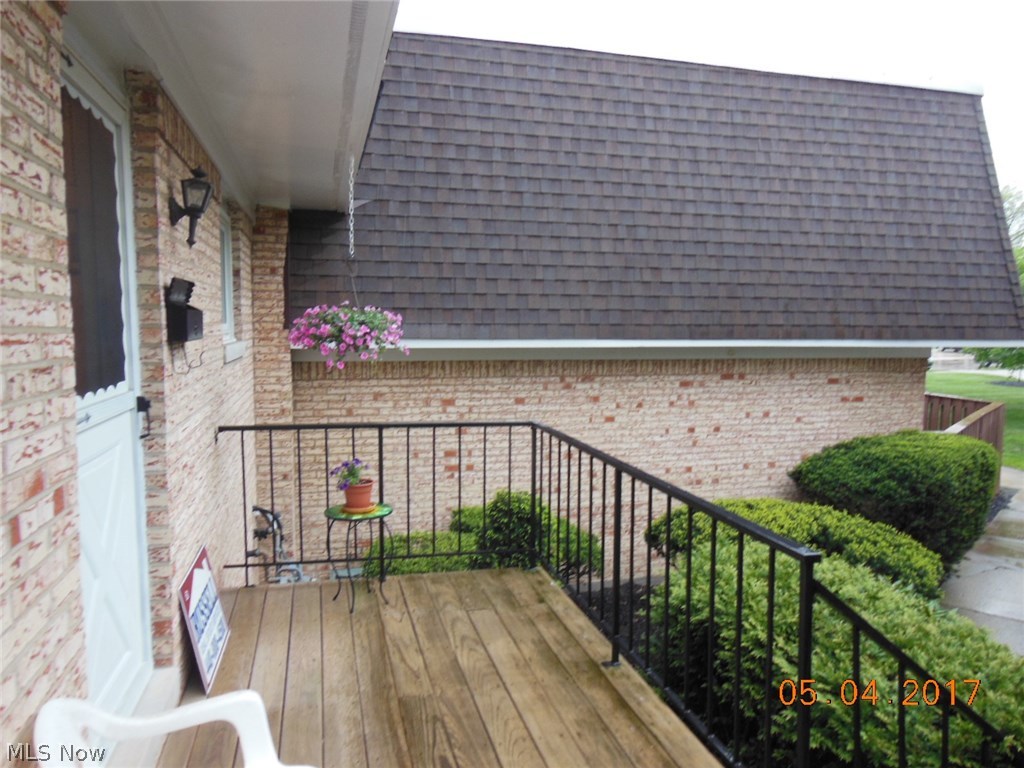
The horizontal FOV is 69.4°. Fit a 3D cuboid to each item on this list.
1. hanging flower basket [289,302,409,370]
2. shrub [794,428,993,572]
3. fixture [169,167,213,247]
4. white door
[{"bbox_3d":[-0.934,-0.271,4.223,0.660,0.390,0.640,-1,4,-15],"label":"hanging flower basket"},{"bbox_3d":[3.948,1.241,7.623,2.150,1.470,1.250,-1,4,-15],"label":"shrub"},{"bbox_3d":[-1.272,-0.707,2.957,0.155,0.315,0.125,-1,4,-15],"label":"fixture"},{"bbox_3d":[-1.243,0.080,2.200,0.060,2.010,0.920,-1,4,-15],"label":"white door"}]

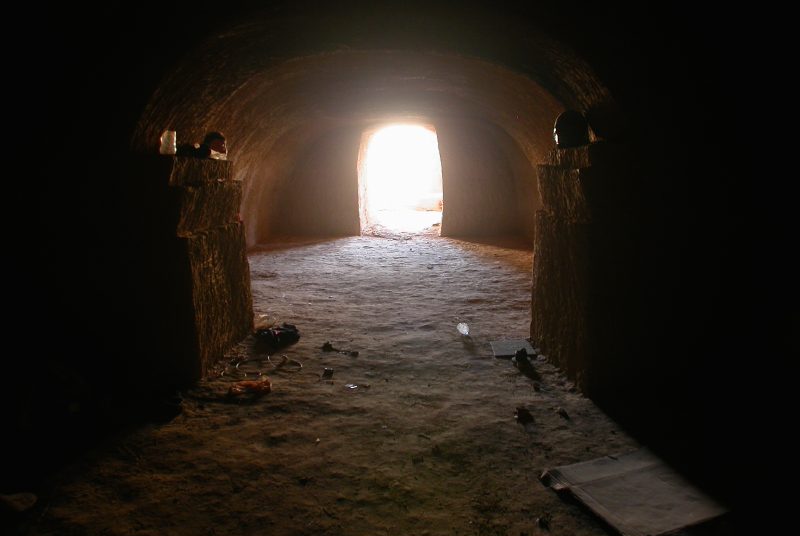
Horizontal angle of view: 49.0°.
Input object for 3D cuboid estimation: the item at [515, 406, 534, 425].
[{"bbox_3d":[0.684,0.809,4.861,0.105,0.070,0.100,0,7,0],"label":"item"}]

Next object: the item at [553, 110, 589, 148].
[{"bbox_3d":[1.149,-0.930,5.900,0.260,0.250,0.230,5,9,36],"label":"item"}]

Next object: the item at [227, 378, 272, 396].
[{"bbox_3d":[-0.927,0.728,5.482,0.280,0.075,0.150,1,7,7],"label":"item"}]

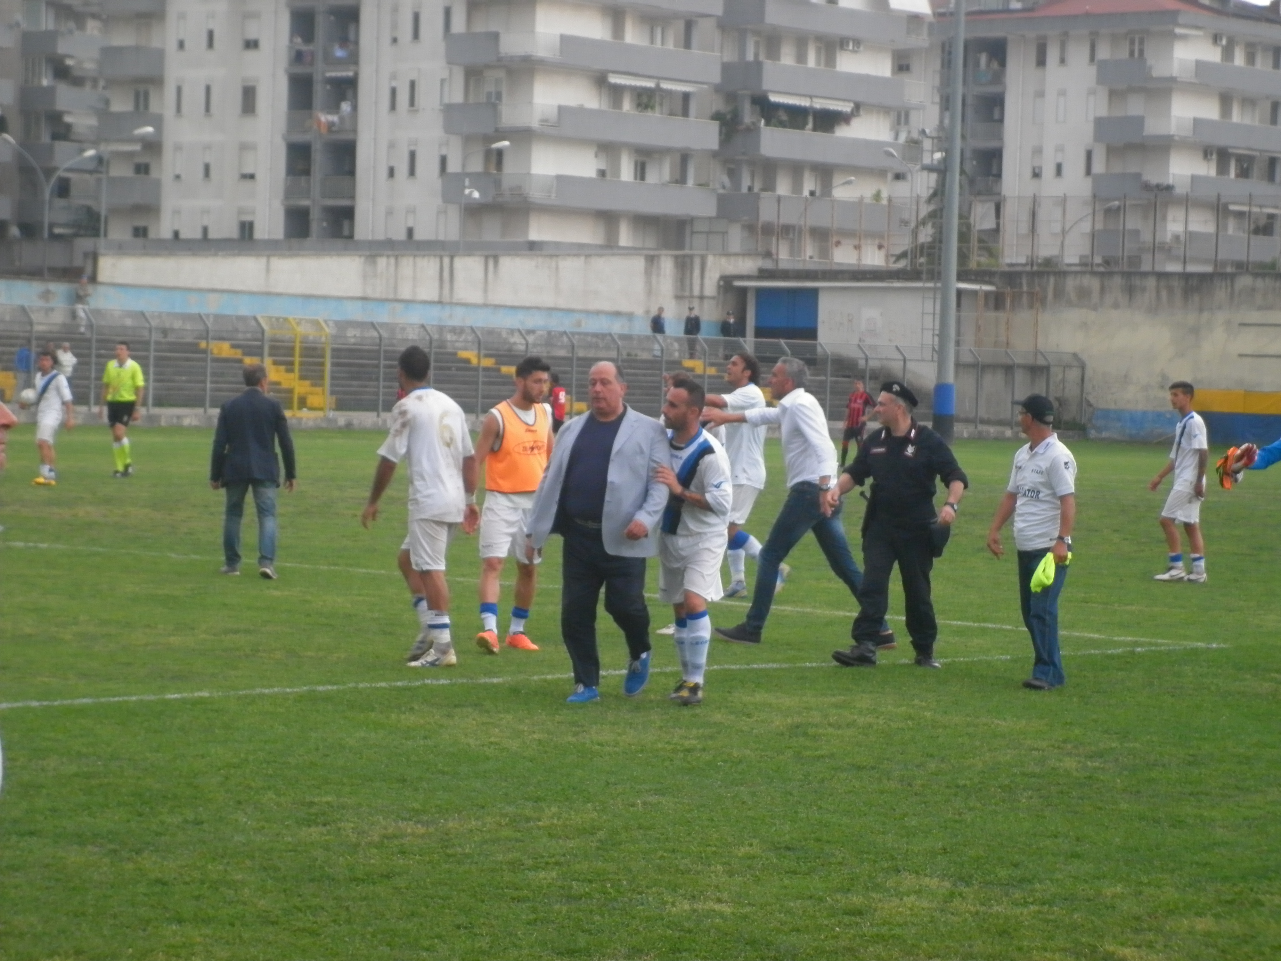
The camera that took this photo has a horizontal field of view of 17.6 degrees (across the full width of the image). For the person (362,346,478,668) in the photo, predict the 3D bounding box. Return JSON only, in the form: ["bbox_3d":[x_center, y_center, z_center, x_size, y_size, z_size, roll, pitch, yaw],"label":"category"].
[{"bbox_3d":[-1.292,0.138,24.272,0.600,1.844,0.500,0,2,-36],"label":"person"}]

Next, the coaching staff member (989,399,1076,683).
[{"bbox_3d":[2.252,0.345,23.825,0.500,1.677,0.430,3,2,41],"label":"coaching staff member"}]

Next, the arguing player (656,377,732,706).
[{"bbox_3d":[0.279,0.316,22.024,0.500,1.727,0.440,3,2,38],"label":"arguing player"}]

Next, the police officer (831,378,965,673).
[{"bbox_3d":[1.581,0.262,25.424,0.740,1.726,0.580,2,2,22],"label":"police officer"}]

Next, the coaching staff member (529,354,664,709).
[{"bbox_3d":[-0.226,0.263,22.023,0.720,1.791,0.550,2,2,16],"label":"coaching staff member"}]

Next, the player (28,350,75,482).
[{"bbox_3d":[-7.541,-0.806,52.974,0.520,1.704,0.450,2,2,23],"label":"player"}]

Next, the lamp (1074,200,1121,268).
[{"bbox_3d":[18.999,-7.514,175.128,2.400,8.600,0.400,2,2,14],"label":"lamp"}]

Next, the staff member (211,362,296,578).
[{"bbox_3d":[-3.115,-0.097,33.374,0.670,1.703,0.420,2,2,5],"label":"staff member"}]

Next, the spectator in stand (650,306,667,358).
[{"bbox_3d":[0.583,-4.956,137.974,0.500,1.718,0.350,1,2,-9],"label":"spectator in stand"}]

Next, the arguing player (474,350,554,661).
[{"bbox_3d":[-0.778,0.143,25.273,0.520,1.798,0.400,1,2,-19],"label":"arguing player"}]

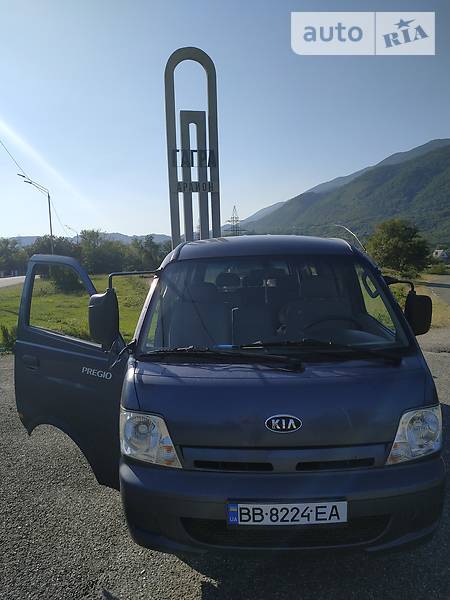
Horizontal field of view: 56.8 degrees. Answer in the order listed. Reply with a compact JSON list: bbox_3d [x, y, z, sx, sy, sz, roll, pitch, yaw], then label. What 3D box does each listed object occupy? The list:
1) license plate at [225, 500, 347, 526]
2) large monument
[{"bbox_3d":[0.276,0.942,1.840,0.525,0.113,0.020,-2,17,1],"label":"license plate"},{"bbox_3d":[-1.742,-7.559,24.471,3.100,13.680,0.600,-2,6,-6],"label":"large monument"}]

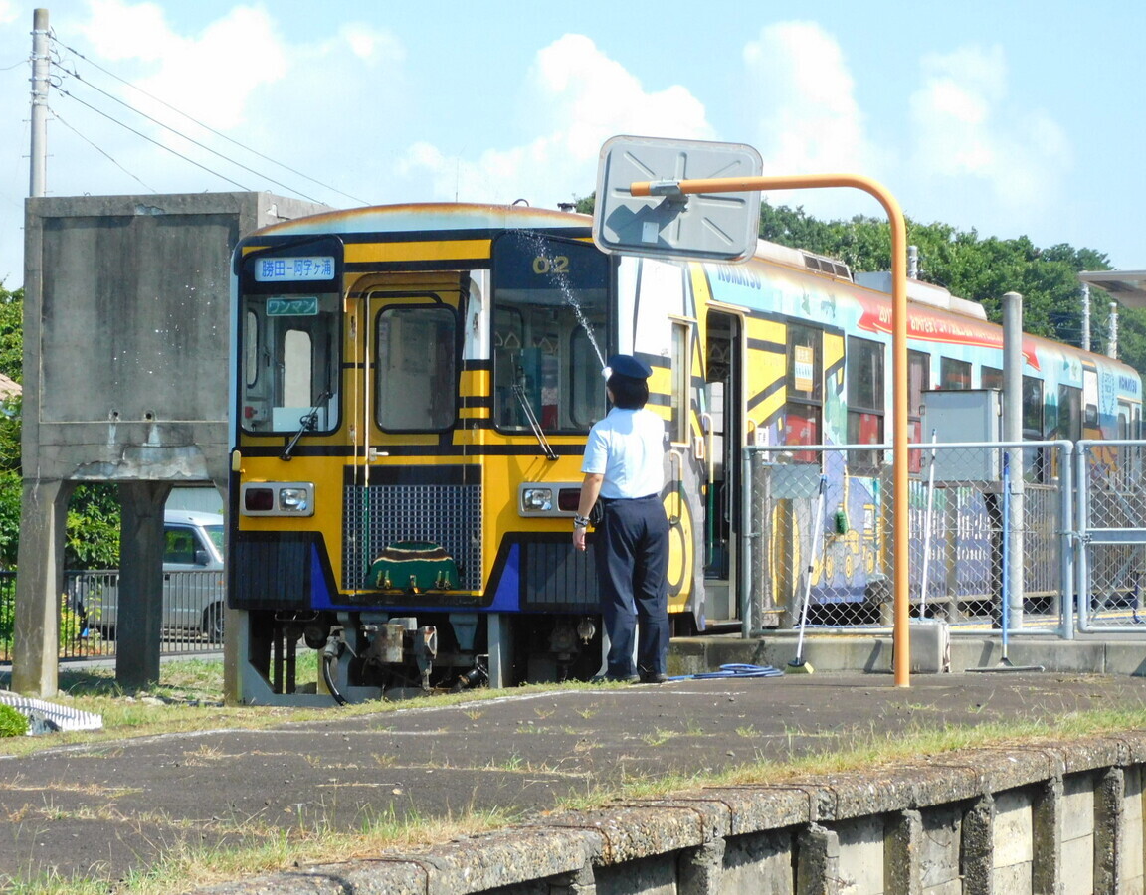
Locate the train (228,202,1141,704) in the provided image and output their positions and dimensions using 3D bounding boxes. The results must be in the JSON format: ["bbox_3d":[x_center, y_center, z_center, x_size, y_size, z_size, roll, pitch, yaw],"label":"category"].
[{"bbox_3d":[1.986,0.420,31.207,2.780,3.800,18.200,0,-2,19],"label":"train"}]

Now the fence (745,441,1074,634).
[{"bbox_3d":[2.003,0.562,21.800,2.030,1.180,0.070,0,-2,20],"label":"fence"}]

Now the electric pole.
[{"bbox_3d":[-6.809,-1.485,45.887,0.310,8.190,0.310,1,-2,0],"label":"electric pole"}]

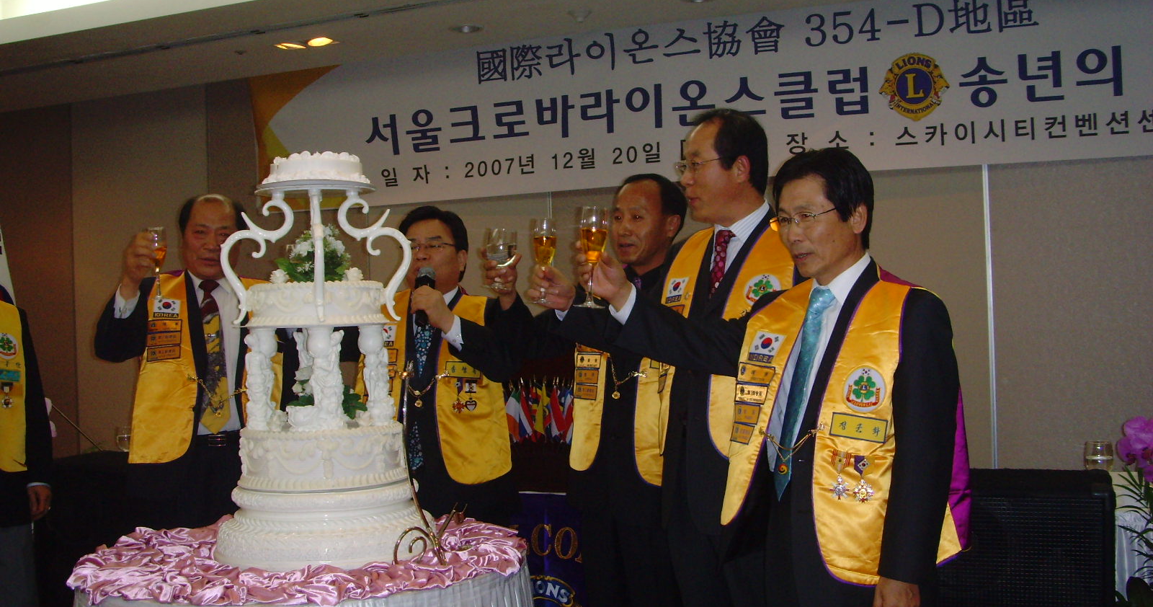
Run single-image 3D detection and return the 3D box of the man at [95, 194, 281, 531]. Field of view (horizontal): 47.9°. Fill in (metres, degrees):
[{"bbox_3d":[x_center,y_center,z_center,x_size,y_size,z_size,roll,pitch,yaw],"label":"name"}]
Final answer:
[{"bbox_3d":[-1.085,0.535,3.730,0.600,1.700,0.420,-1,0,-25],"label":"man"}]

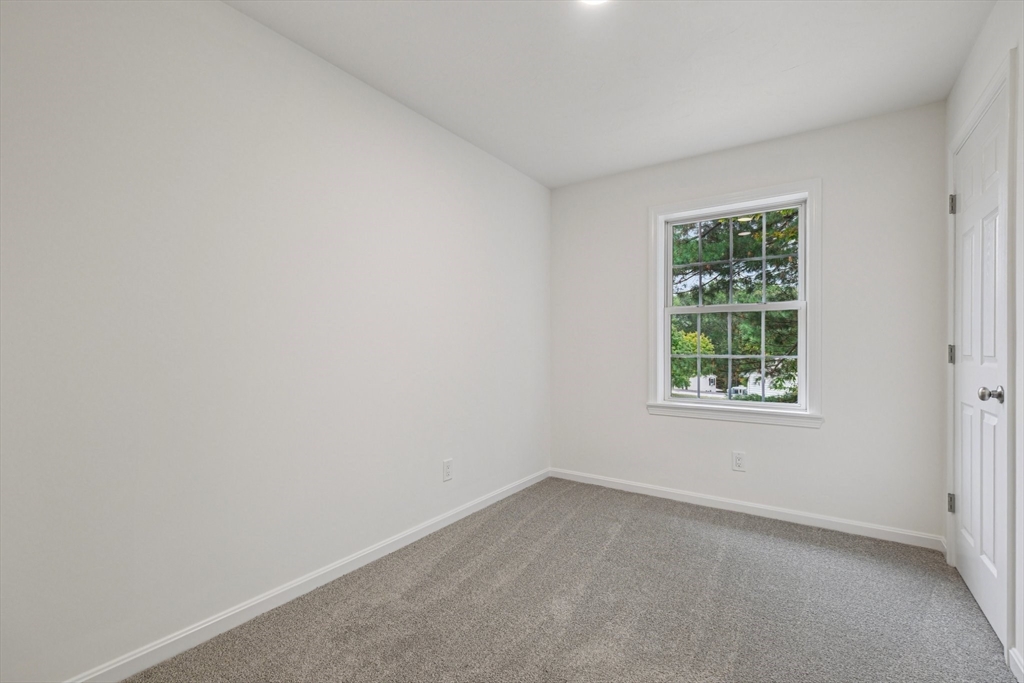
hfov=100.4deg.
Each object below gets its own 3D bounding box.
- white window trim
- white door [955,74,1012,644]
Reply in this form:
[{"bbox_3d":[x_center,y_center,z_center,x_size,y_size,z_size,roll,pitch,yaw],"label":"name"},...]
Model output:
[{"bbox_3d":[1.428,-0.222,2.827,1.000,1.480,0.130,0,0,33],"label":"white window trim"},{"bbox_3d":[1.989,0.091,1.806,0.050,2.030,0.700,0,0,36],"label":"white door"}]

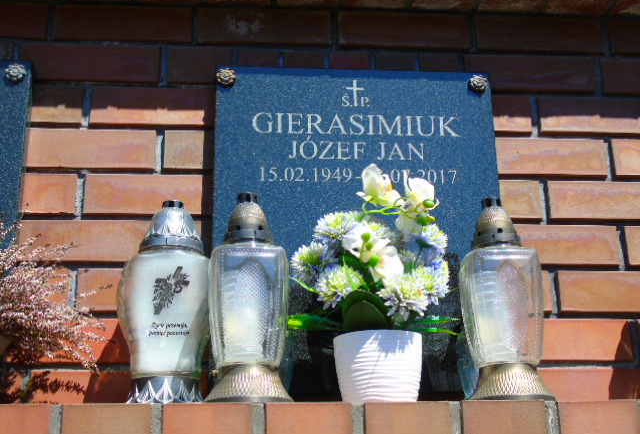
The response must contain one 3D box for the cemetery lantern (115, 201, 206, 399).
[{"bbox_3d":[-0.214,0.122,1.208,0.122,0.301,0.122,2,-21,-7],"label":"cemetery lantern"}]

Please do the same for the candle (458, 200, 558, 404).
[{"bbox_3d":[0.267,0.122,1.255,0.122,0.314,0.122,1,-20,-5],"label":"candle"}]

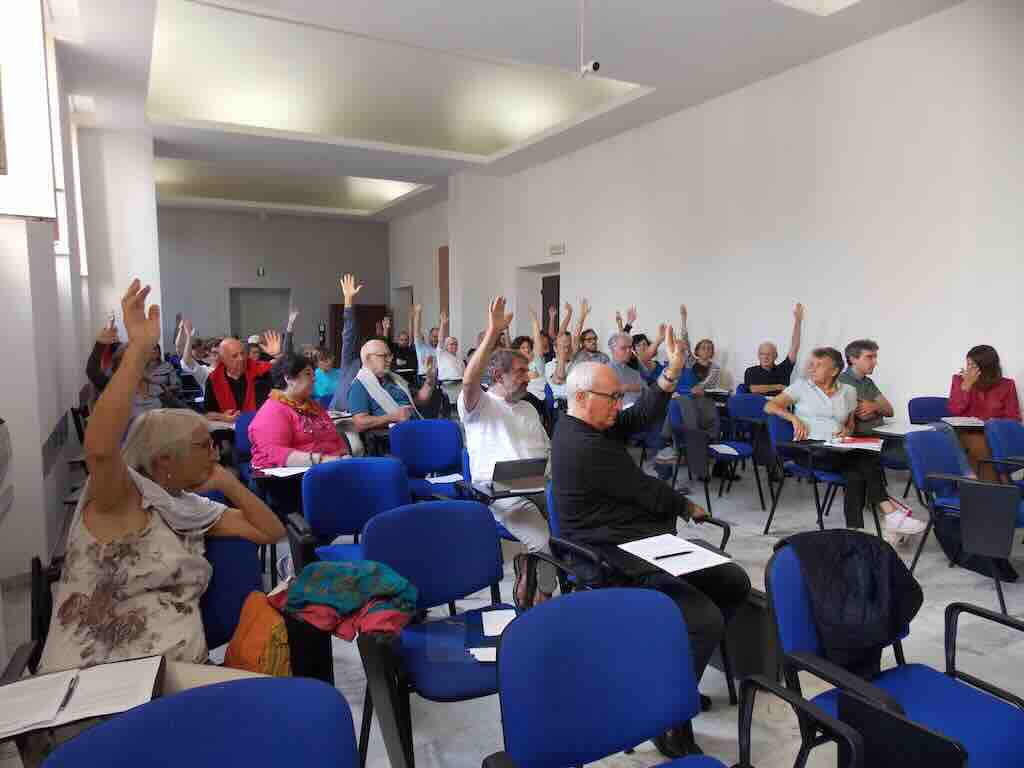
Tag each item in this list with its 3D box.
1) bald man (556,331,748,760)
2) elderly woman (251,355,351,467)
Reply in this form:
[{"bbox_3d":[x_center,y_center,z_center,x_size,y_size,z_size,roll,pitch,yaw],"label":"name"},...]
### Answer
[{"bbox_3d":[0.434,0.517,2.301,0.740,1.360,0.580,4,7,42],"label":"bald man"},{"bbox_3d":[-0.986,0.485,3.442,0.560,1.230,0.780,-5,7,-42],"label":"elderly woman"}]

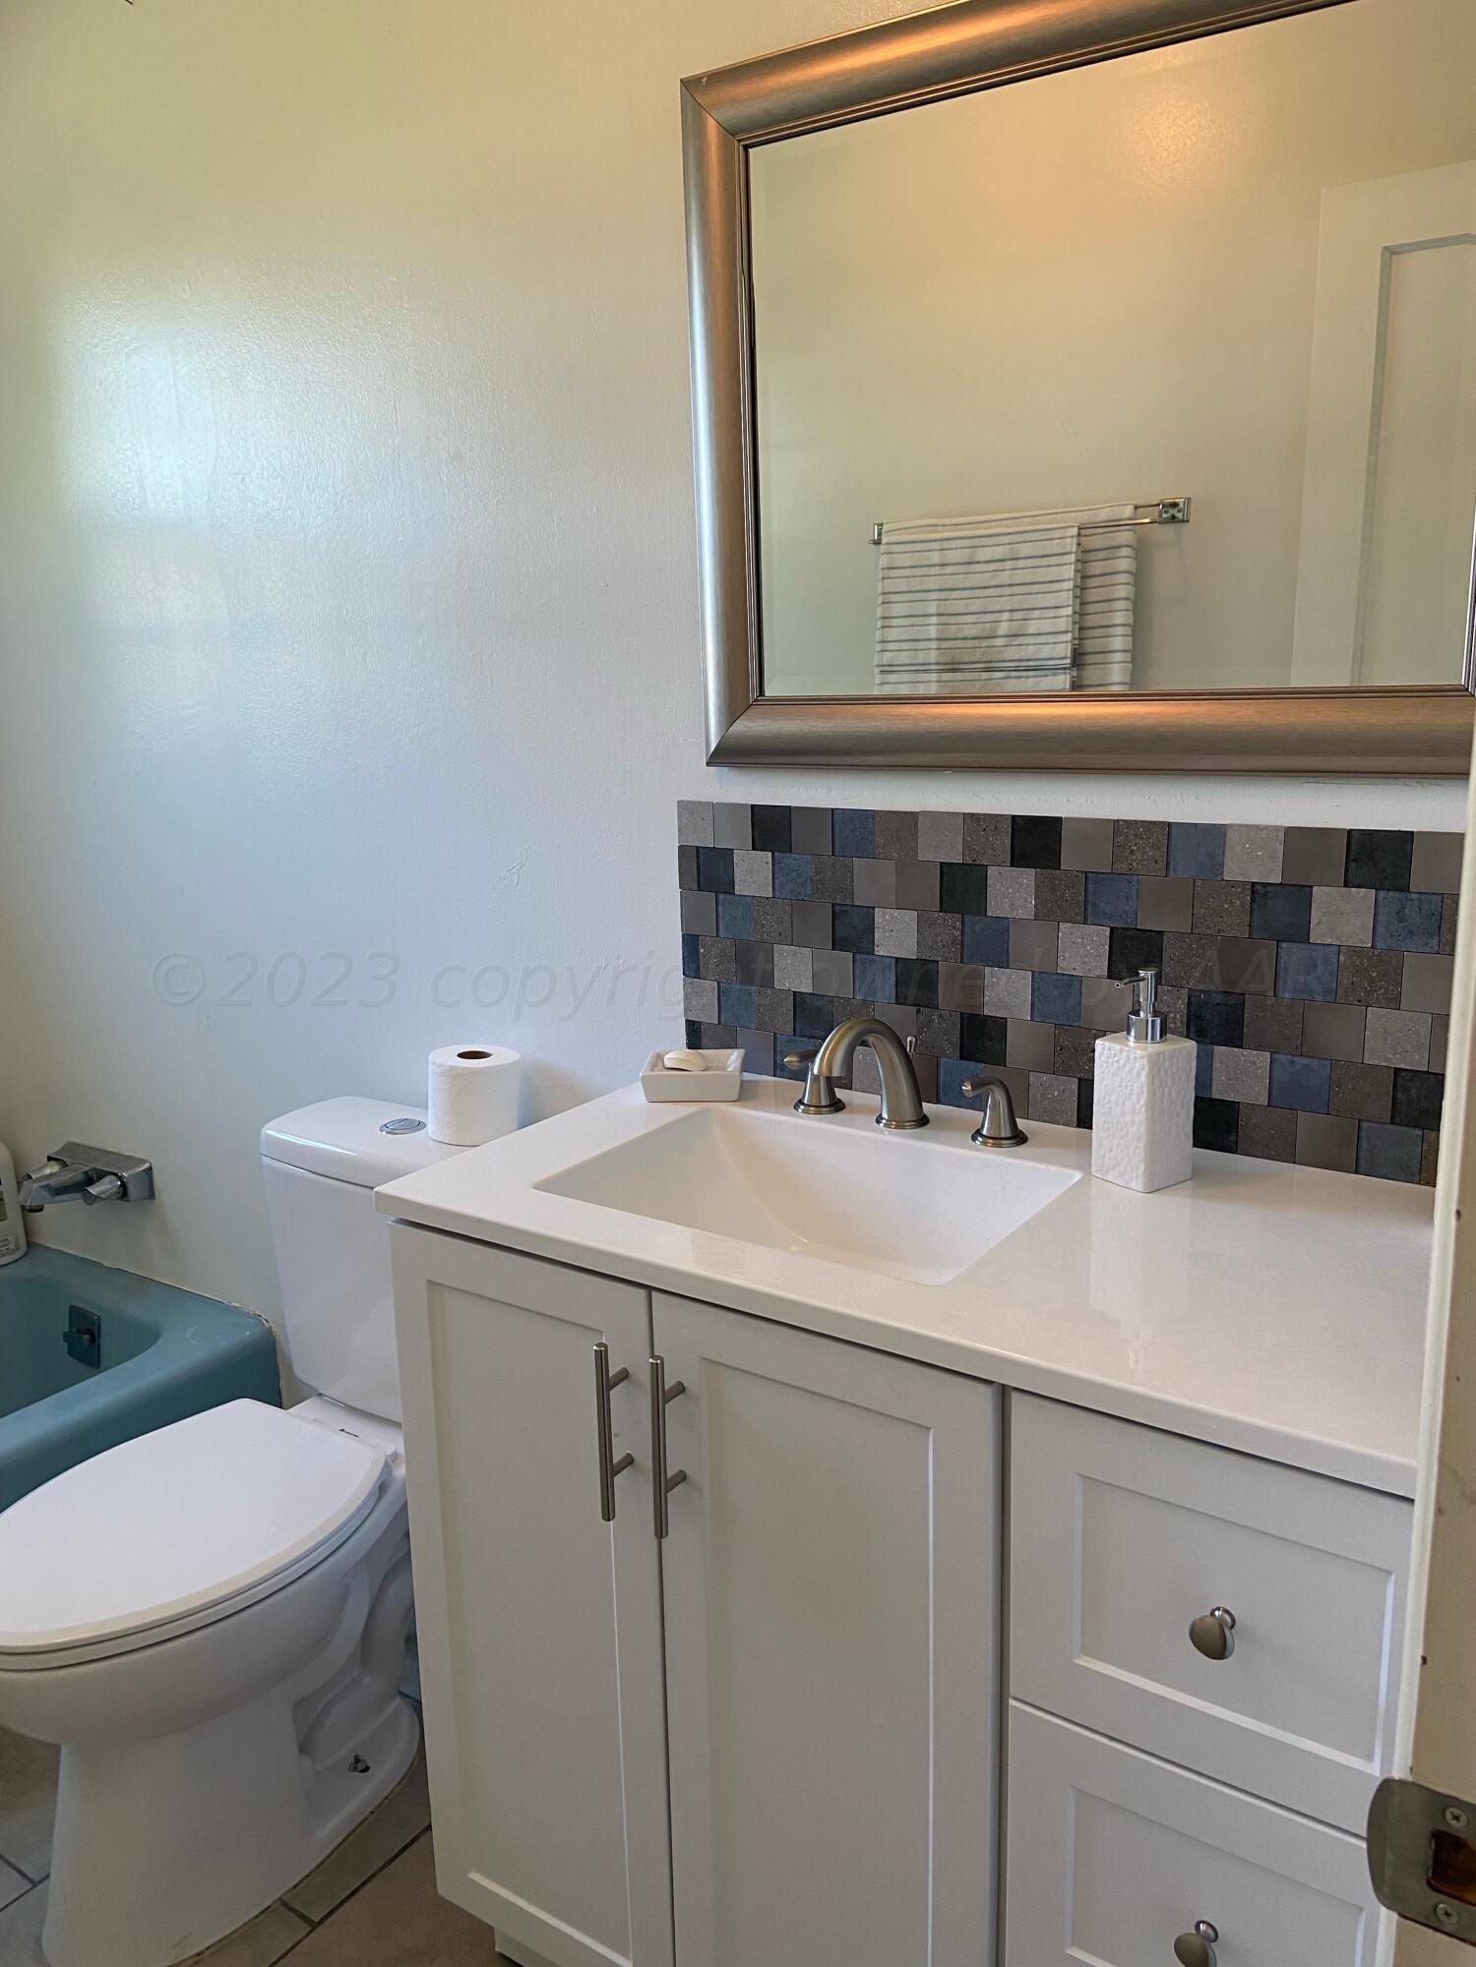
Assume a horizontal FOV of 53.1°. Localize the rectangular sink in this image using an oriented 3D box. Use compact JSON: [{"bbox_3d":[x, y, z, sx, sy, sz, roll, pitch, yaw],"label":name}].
[{"bbox_3d":[0.064,0.246,1.341,0.420,0.140,0.280,7,15,34],"label":"rectangular sink"}]

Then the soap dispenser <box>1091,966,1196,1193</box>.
[{"bbox_3d":[0.366,0.082,1.335,0.070,0.194,0.067,-10,15,-32],"label":"soap dispenser"}]

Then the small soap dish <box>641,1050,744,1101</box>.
[{"bbox_3d":[-0.046,0.101,1.603,0.106,0.036,0.095,-1,13,3],"label":"small soap dish"}]

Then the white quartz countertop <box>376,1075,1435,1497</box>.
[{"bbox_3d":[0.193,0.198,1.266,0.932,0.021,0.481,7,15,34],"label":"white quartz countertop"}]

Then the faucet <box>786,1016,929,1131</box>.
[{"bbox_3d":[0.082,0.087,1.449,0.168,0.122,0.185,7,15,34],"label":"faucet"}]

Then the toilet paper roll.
[{"bbox_3d":[-0.326,0.142,1.835,0.116,0.101,0.116,-2,13,0],"label":"toilet paper roll"}]

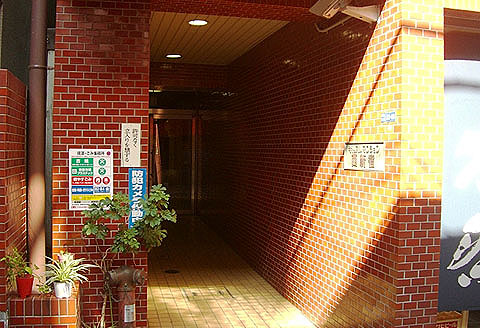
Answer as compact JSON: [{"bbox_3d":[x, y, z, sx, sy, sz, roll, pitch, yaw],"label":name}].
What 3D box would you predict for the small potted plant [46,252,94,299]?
[{"bbox_3d":[-0.996,0.646,3.079,0.295,0.285,0.280,1,1,-13],"label":"small potted plant"}]

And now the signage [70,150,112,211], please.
[{"bbox_3d":[-1.014,0.108,3.593,0.297,0.419,0.010,1,1,-13],"label":"signage"}]

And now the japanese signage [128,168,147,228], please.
[{"bbox_3d":[-0.710,0.242,3.659,0.121,0.425,0.010,1,1,-13],"label":"japanese signage"}]

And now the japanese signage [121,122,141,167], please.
[{"bbox_3d":[-0.751,-0.129,3.646,0.130,0.303,0.010,1,1,-13],"label":"japanese signage"}]

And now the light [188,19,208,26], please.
[{"bbox_3d":[-0.426,-1.450,5.413,0.200,0.050,0.200,1,1,-13],"label":"light"}]

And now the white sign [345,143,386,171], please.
[{"bbox_3d":[0.861,-0.048,3.639,0.020,0.195,0.605,1,1,-14],"label":"white sign"}]

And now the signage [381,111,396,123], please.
[{"bbox_3d":[0.932,-0.292,3.309,0.010,0.063,0.178,1,1,-14],"label":"signage"}]

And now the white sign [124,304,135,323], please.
[{"bbox_3d":[-0.712,0.969,3.415,0.070,0.120,0.012,0,1,-22],"label":"white sign"}]

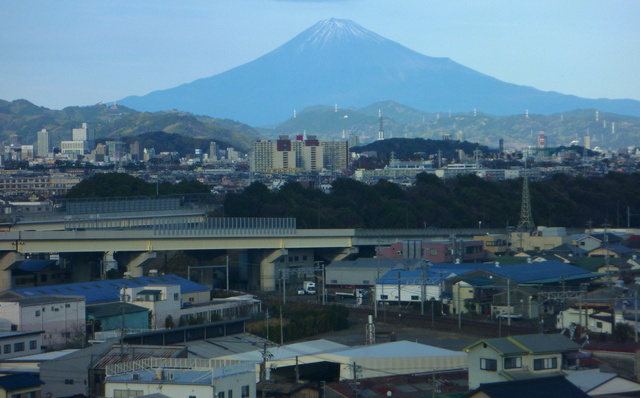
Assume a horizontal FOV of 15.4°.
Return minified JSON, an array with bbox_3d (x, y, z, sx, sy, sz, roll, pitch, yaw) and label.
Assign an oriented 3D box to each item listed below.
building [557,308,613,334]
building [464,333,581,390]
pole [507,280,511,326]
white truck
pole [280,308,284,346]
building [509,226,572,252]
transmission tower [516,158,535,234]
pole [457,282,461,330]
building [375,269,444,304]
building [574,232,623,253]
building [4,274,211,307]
[{"bbox_3d":[44.470,20.130,394.380,8.300,4.000,5.200,0,1,35],"label":"building"},{"bbox_3d":[23.780,20.030,273.860,11.200,7.800,7.800,-1,1,-32],"label":"building"},{"bbox_3d":[33.030,18.160,415.350,0.350,8.100,0.350,-1,1,6],"label":"pole"},{"bbox_3d":[-2.060,19.470,518.370,2.000,2.900,5.200,-1,1,-12],"label":"white truck"},{"bbox_3d":[-5.380,19.480,340.350,0.300,7.800,0.300,-1,1,6],"label":"pole"},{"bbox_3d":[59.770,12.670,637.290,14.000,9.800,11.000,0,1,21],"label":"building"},{"bbox_3d":[55.590,-0.790,640.080,4.100,20.800,4.100,0,1,20],"label":"transmission tower"},{"bbox_3d":[23.900,18.370,408.350,0.350,8.300,0.350,-1,1,6],"label":"pole"},{"bbox_3d":[18.820,18.010,481.350,13.500,6.600,9.200,0,1,27],"label":"building"},{"bbox_3d":[73.730,13.960,625.320,8.200,8.200,10.000,0,1,37],"label":"building"},{"bbox_3d":[-39.440,18.760,416.340,17.500,8.400,53.000,0,1,26],"label":"building"}]

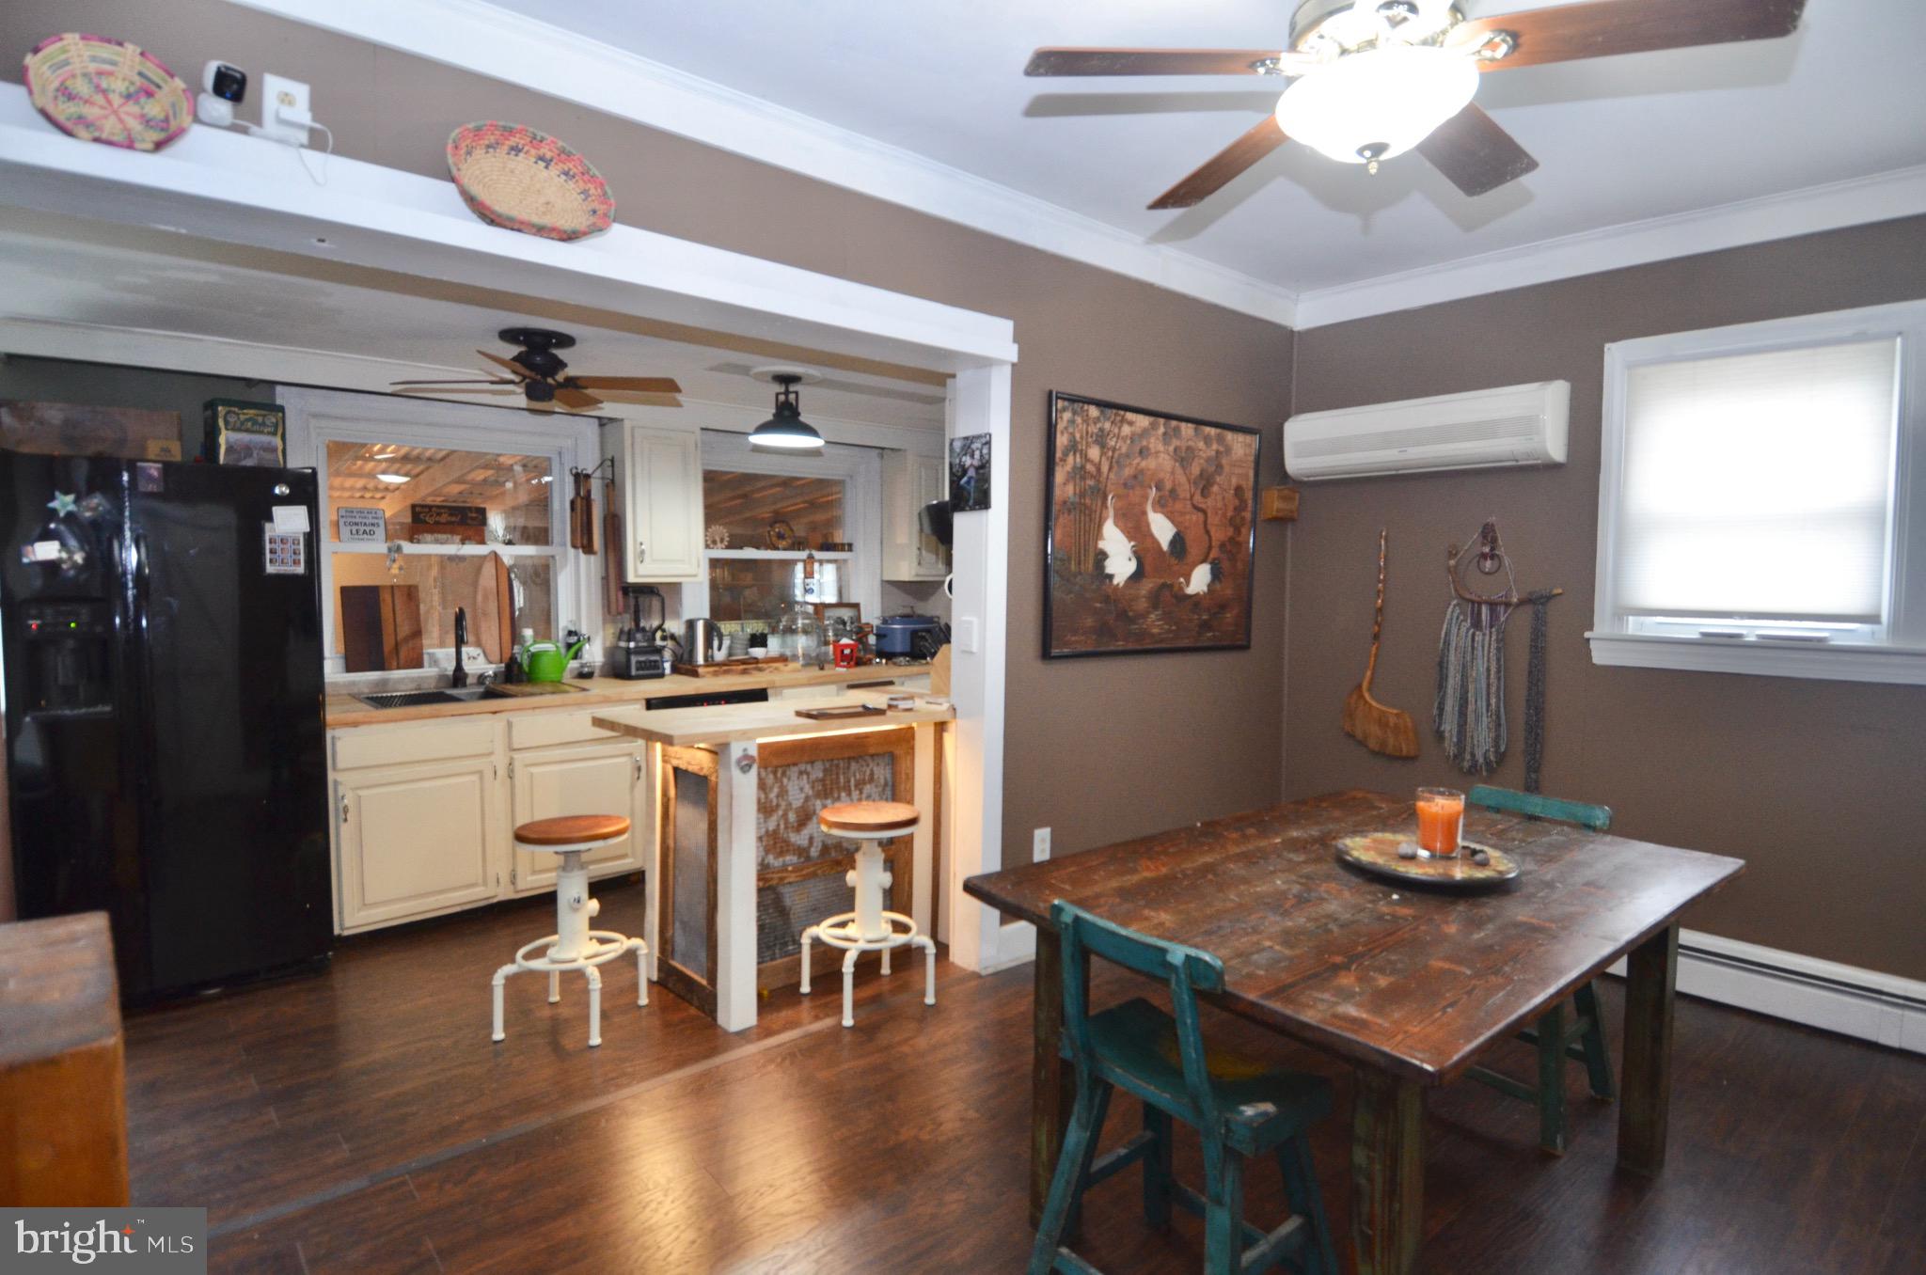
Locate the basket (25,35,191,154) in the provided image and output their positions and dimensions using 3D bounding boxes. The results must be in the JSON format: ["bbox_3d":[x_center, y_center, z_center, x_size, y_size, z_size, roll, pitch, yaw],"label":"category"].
[{"bbox_3d":[-1.557,-0.981,1.762,0.232,0.232,0.060,-5,-12,-37],"label":"basket"}]

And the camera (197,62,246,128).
[{"bbox_3d":[-1.432,-1.050,1.861,0.056,0.107,0.058,3,5,29],"label":"camera"}]

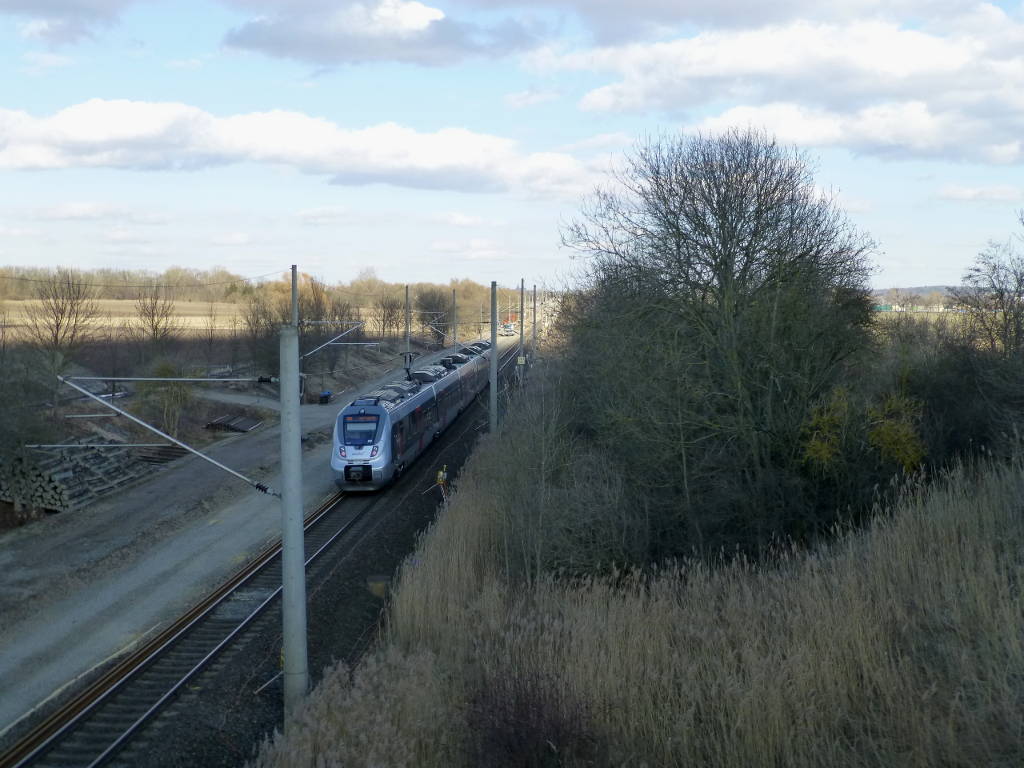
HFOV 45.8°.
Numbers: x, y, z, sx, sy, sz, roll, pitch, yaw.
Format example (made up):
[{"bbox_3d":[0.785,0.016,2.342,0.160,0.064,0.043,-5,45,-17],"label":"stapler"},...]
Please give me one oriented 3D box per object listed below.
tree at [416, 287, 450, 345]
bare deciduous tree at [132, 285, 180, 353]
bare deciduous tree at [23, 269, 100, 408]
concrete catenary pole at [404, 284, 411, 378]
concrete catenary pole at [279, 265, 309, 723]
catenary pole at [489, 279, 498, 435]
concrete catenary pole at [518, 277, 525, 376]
[{"bbox_3d":[-14.110,-12.140,218.000,6.200,10.800,6.000,0,4,0],"label":"tree"},{"bbox_3d":[-43.969,-7.390,150.000,5.900,9.800,5.600,0,4,0],"label":"bare deciduous tree"},{"bbox_3d":[-45.368,-5.042,122.000,7.800,13.100,7.400,0,4,0],"label":"bare deciduous tree"},{"bbox_3d":[-12.642,-6.324,147.000,0.380,11.100,0.380,0,4,0],"label":"concrete catenary pole"},{"bbox_3d":[-4.735,3.019,26.200,0.500,9.250,0.500,0,4,0],"label":"concrete catenary pole"},{"bbox_3d":[-1.298,-1.894,87.000,0.460,10.800,0.460,0,4,0],"label":"catenary pole"},{"bbox_3d":[1.156,-6.704,146.000,0.400,11.800,0.400,0,4,0],"label":"concrete catenary pole"}]

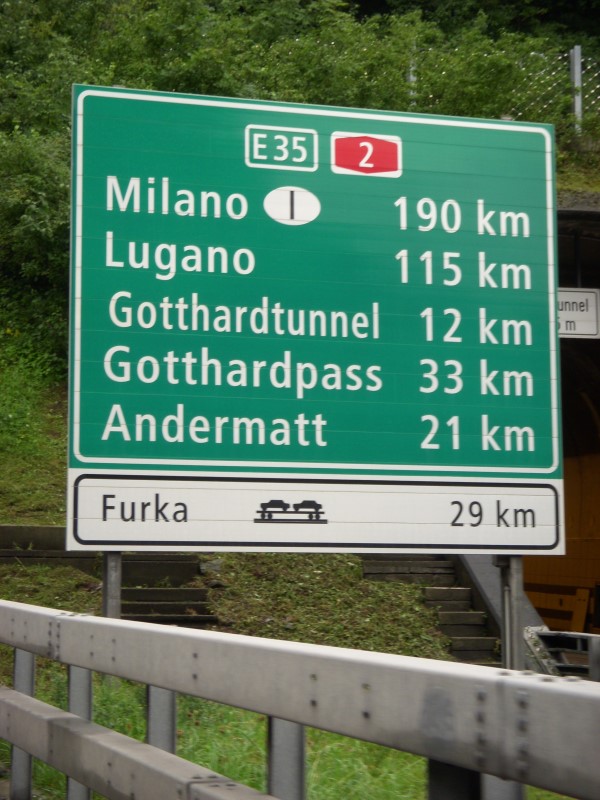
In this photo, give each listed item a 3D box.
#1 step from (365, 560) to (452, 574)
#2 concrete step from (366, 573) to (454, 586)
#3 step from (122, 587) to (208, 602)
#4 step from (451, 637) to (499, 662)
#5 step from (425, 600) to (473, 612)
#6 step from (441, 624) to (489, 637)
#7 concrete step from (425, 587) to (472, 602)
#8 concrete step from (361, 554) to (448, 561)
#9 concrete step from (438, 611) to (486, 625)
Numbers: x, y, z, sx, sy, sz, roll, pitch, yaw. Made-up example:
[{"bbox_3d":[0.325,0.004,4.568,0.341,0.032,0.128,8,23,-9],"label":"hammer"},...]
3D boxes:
[{"bbox_3d":[1.602,2.552,26.820,1.431,0.184,0.340,2,-9,-15],"label":"step"},{"bbox_3d":[1.616,2.739,26.796,1.430,0.199,0.340,2,-9,-15],"label":"concrete step"},{"bbox_3d":[-1.998,2.763,24.762,1.378,0.198,0.340,2,-9,-15],"label":"step"},{"bbox_3d":[2.449,3.590,25.260,0.703,0.346,0.340,2,-9,-15],"label":"step"},{"bbox_3d":[2.170,3.096,26.348,0.733,0.166,0.340,2,-9,-15],"label":"step"},{"bbox_3d":[2.350,3.390,25.808,0.733,0.177,0.340,2,-9,-15],"label":"step"},{"bbox_3d":[2.164,2.920,26.373,0.719,0.196,0.340,2,-9,-15],"label":"concrete step"},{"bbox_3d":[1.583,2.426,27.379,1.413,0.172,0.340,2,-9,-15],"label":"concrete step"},{"bbox_3d":[2.330,3.210,25.830,0.719,0.192,0.340,2,-9,-15],"label":"concrete step"}]

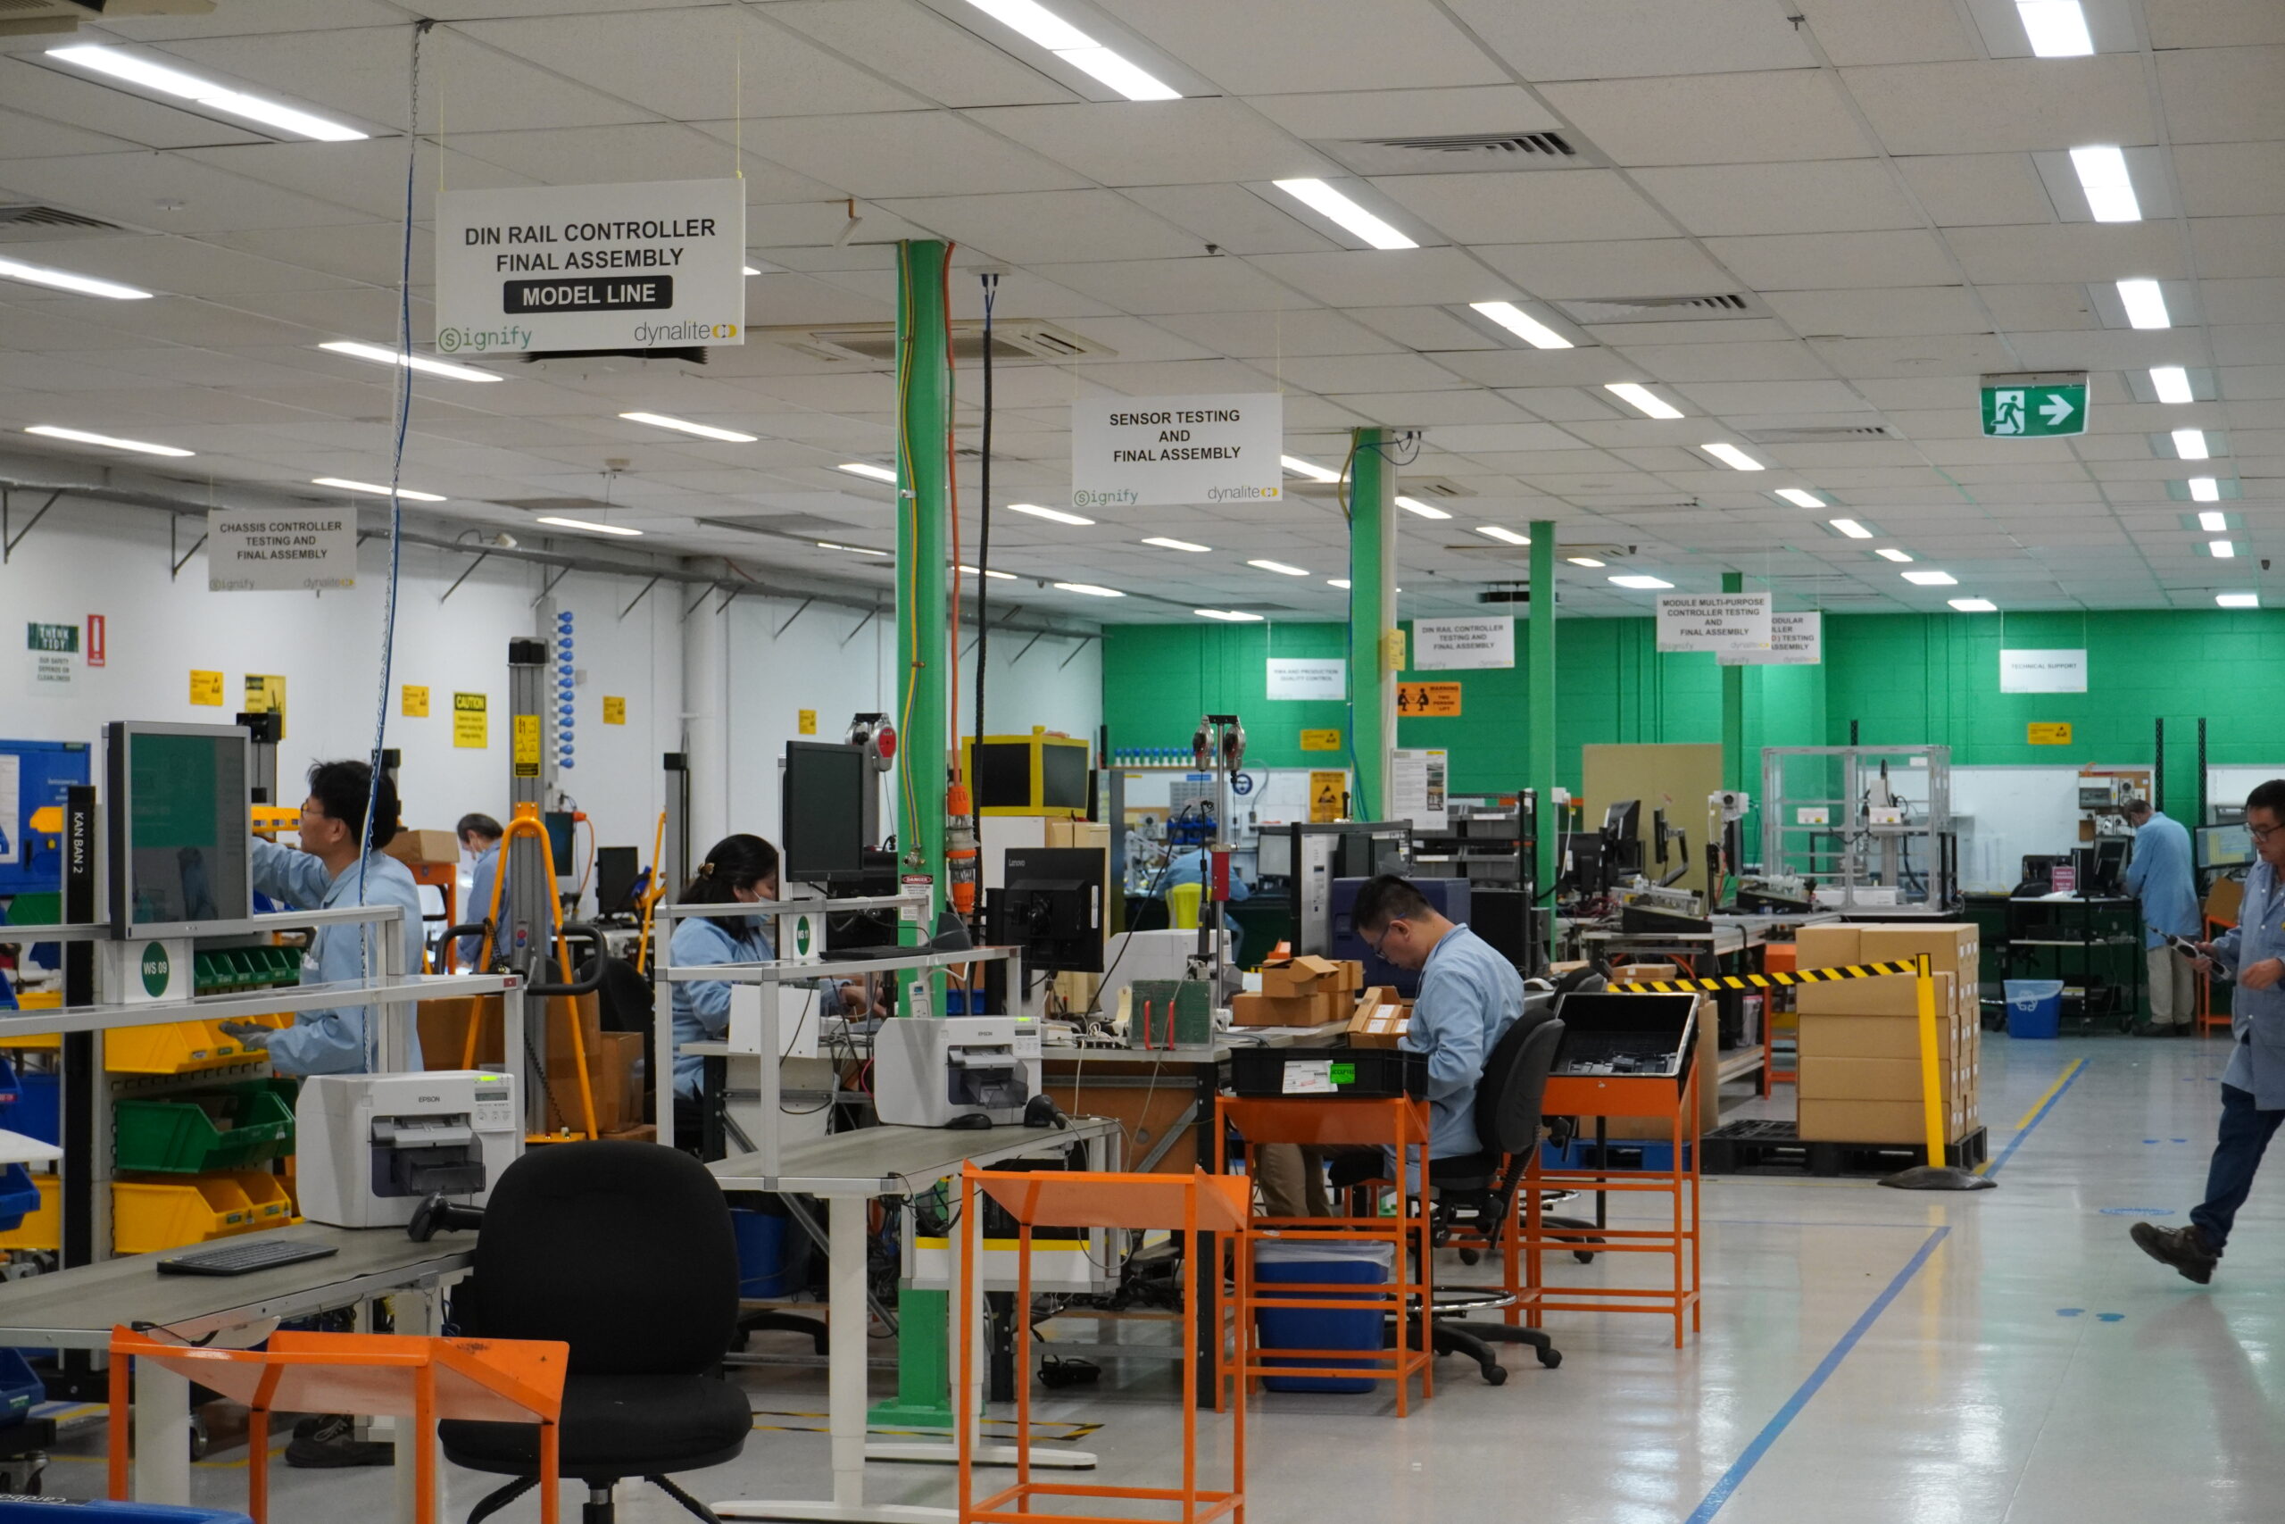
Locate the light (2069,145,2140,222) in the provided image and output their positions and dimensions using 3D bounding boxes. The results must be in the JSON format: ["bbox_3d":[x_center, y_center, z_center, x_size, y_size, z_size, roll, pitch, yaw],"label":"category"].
[{"bbox_3d":[2.323,-1.386,9.771,0.125,0.045,1.200,0,-1,16],"label":"light"}]

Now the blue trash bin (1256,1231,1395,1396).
[{"bbox_3d":[0.507,1.532,11.240,0.355,0.390,0.260,0,-1,16],"label":"blue trash bin"}]

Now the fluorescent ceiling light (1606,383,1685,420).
[{"bbox_3d":[1.850,-1.323,14.909,0.125,0.045,1.200,0,-1,16],"label":"fluorescent ceiling light"}]

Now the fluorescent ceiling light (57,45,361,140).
[{"bbox_3d":[-1.941,-1.408,8.525,0.113,0.060,1.160,0,-1,16],"label":"fluorescent ceiling light"}]

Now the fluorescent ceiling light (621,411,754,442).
[{"bbox_3d":[-1.772,-1.325,15.956,0.113,0.060,1.160,0,-1,16],"label":"fluorescent ceiling light"}]

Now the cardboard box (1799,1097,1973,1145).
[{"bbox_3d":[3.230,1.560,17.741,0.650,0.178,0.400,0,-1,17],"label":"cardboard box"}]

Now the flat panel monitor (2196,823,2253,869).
[{"bbox_3d":[7.670,0.592,28.700,0.460,0.315,0.070,0,-1,16],"label":"flat panel monitor"}]

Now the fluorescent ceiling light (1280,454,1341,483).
[{"bbox_3d":[0.723,-1.287,17.772,0.113,0.060,1.160,0,-1,16],"label":"fluorescent ceiling light"}]

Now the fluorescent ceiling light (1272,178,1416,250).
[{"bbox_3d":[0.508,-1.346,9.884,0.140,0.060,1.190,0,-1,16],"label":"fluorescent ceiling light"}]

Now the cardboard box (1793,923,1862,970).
[{"bbox_3d":[3.020,0.812,17.680,0.275,0.178,0.380,0,-1,18],"label":"cardboard box"}]

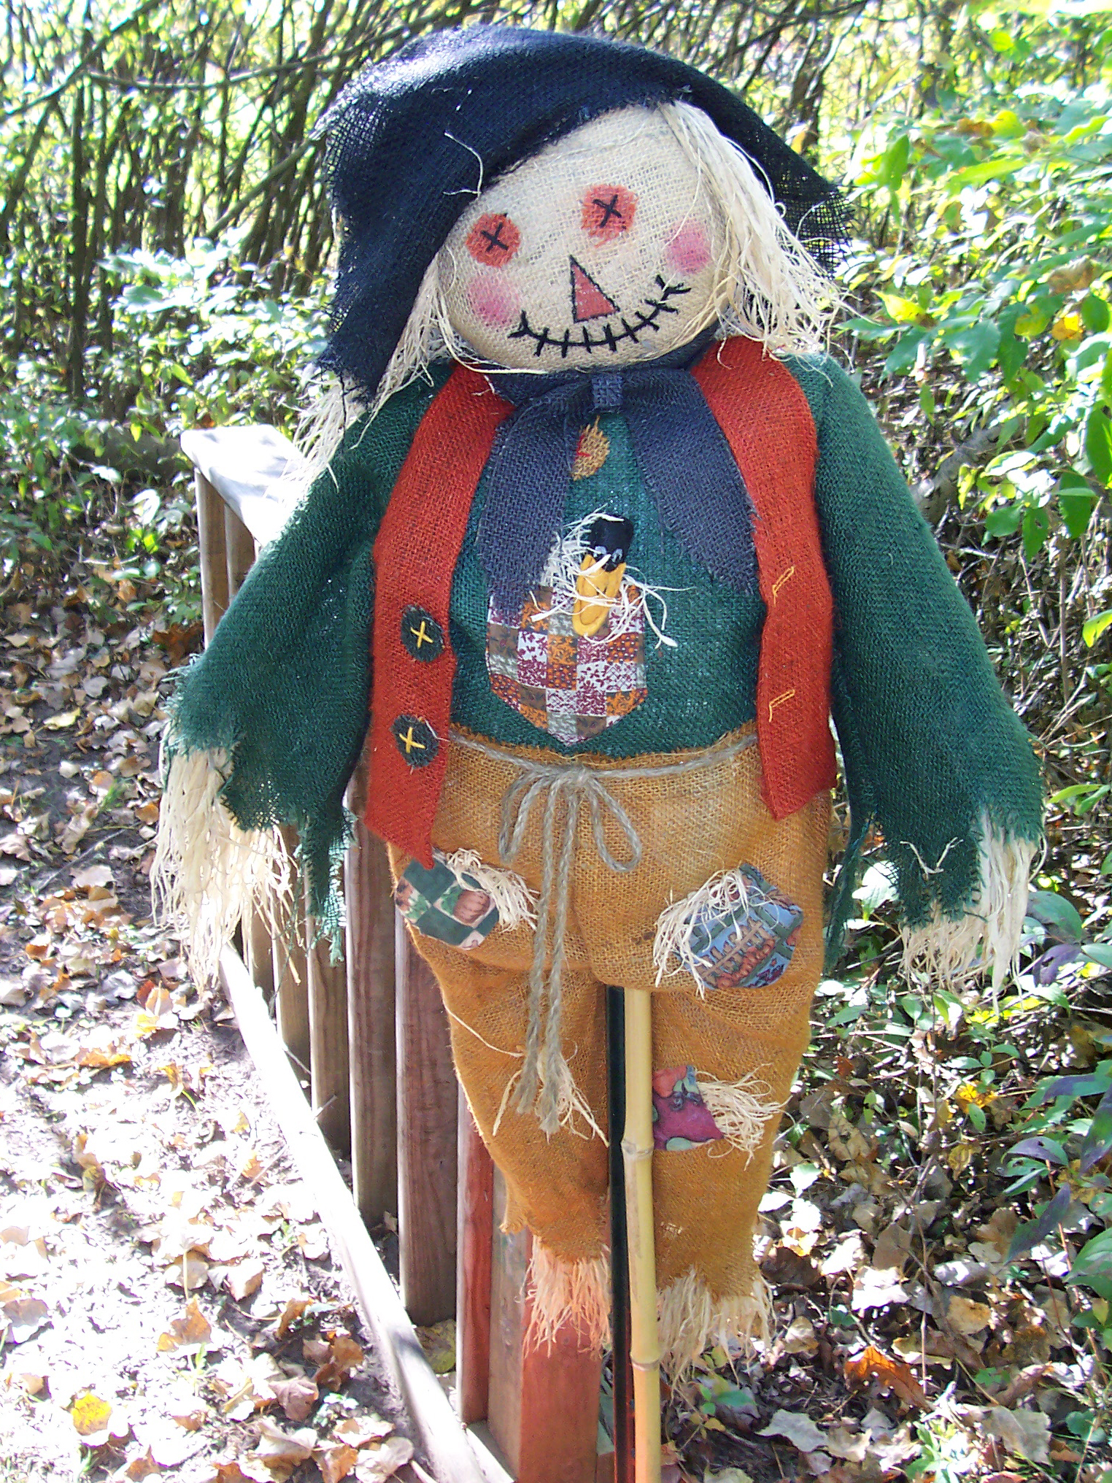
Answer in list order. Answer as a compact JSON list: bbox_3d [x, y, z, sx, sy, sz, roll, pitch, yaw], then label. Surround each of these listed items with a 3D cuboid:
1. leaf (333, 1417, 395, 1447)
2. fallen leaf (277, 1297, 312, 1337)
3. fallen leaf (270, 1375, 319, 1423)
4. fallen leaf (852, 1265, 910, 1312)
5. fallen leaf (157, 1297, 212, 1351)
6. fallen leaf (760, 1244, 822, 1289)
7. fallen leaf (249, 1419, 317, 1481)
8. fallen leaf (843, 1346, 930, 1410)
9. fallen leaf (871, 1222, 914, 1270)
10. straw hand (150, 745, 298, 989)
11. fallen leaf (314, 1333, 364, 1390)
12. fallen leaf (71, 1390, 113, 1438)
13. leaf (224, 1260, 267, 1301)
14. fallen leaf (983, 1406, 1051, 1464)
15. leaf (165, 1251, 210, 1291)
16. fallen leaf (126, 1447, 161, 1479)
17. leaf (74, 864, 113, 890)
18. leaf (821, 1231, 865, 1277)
[{"bbox_3d":[-0.221,0.787,1.810,0.051,0.020,0.035,12,25,22],"label":"leaf"},{"bbox_3d":[-0.327,0.714,1.967,0.032,0.025,0.055,6,24,9],"label":"fallen leaf"},{"bbox_3d":[-0.317,0.798,1.924,0.059,0.022,0.062,-3,23,-10],"label":"fallen leaf"},{"bbox_3d":[0.434,0.731,2.118,0.077,0.020,0.075,8,23,14],"label":"fallen leaf"},{"bbox_3d":[-0.476,0.747,2.033,0.071,0.025,0.074,-4,23,-15],"label":"fallen leaf"},{"bbox_3d":[0.319,0.712,2.147,0.083,0.025,0.063,6,23,10],"label":"fallen leaf"},{"bbox_3d":[-0.318,0.826,1.849,0.081,0.028,0.074,-3,23,-11],"label":"fallen leaf"},{"bbox_3d":[0.394,0.750,1.877,0.105,0.035,0.055,10,25,19],"label":"fallen leaf"},{"bbox_3d":[0.445,0.666,2.081,0.042,0.030,0.077,11,25,20],"label":"fallen leaf"},{"bbox_3d":[-0.264,0.099,1.270,0.105,0.180,0.075,2,23,0],"label":"straw hand"},{"bbox_3d":[-0.257,0.744,1.901,0.040,0.025,0.068,8,24,14],"label":"fallen leaf"},{"bbox_3d":[-0.556,0.805,1.900,0.050,0.015,0.068,-6,24,-19],"label":"fallen leaf"},{"bbox_3d":[-0.396,0.688,2.026,0.047,0.022,0.058,-3,24,-10],"label":"leaf"},{"bbox_3d":[0.526,0.789,1.809,0.073,0.025,0.061,8,24,14],"label":"fallen leaf"},{"bbox_3d":[-0.470,0.682,2.037,0.049,0.020,0.051,15,27,28],"label":"leaf"},{"bbox_3d":[-0.477,0.834,1.832,0.042,0.018,0.033,-5,24,-17],"label":"fallen leaf"},{"bbox_3d":[-0.920,0.270,3.152,0.083,0.020,0.078,-5,24,-17],"label":"leaf"},{"bbox_3d":[0.395,0.704,2.178,0.085,0.020,0.050,-12,27,-31],"label":"leaf"}]

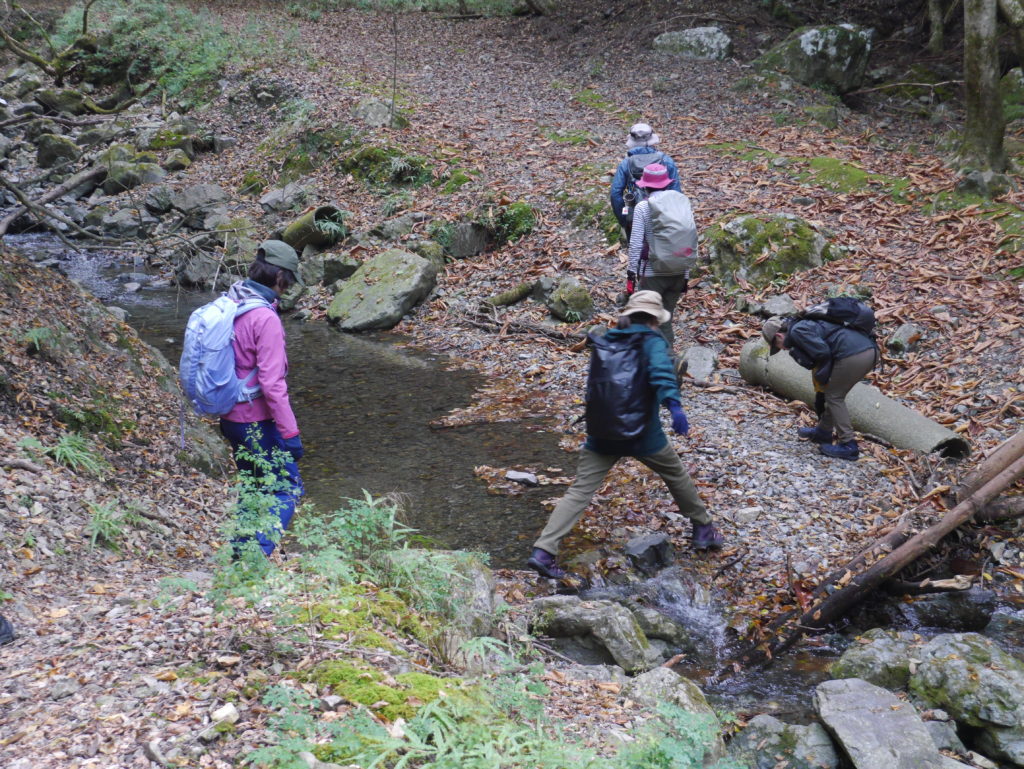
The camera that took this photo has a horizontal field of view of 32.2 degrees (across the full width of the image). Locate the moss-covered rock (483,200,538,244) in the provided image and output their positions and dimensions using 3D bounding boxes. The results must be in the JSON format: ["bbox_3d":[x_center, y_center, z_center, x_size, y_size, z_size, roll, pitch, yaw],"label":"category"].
[{"bbox_3d":[-0.005,-1.597,17.500,0.520,0.380,0.420,0,12,0],"label":"moss-covered rock"}]

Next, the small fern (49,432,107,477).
[{"bbox_3d":[-2.174,0.349,8.900,0.281,0.160,0.280,-3,13,-14],"label":"small fern"}]

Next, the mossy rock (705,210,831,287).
[{"bbox_3d":[2.370,-1.239,16.300,1.117,0.559,0.850,2,13,8],"label":"mossy rock"}]

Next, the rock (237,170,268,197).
[{"bbox_3d":[-2.810,-2.186,19.300,0.313,0.246,0.300,-2,13,-8],"label":"rock"}]

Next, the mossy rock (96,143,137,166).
[{"bbox_3d":[-4.900,-2.837,22.000,0.500,0.340,0.420,-3,15,-12],"label":"mossy rock"}]

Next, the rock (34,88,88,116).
[{"bbox_3d":[-6.393,-4.002,25.200,0.760,0.400,0.600,-4,15,-14],"label":"rock"}]

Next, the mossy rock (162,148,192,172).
[{"bbox_3d":[-4.012,-2.687,21.300,0.360,0.260,0.320,-3,15,-10],"label":"mossy rock"}]

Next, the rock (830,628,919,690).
[{"bbox_3d":[1.812,1.388,8.900,0.470,0.280,0.400,3,15,12],"label":"rock"}]

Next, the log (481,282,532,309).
[{"bbox_3d":[-0.014,-0.813,16.025,0.110,0.100,0.715,9,19,35],"label":"log"}]

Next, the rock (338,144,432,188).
[{"bbox_3d":[-1.416,-2.447,19.900,1.028,0.422,0.650,-1,13,-4],"label":"rock"}]

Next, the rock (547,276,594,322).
[{"bbox_3d":[0.491,-0.713,14.900,0.400,0.330,0.360,0,15,2],"label":"rock"}]

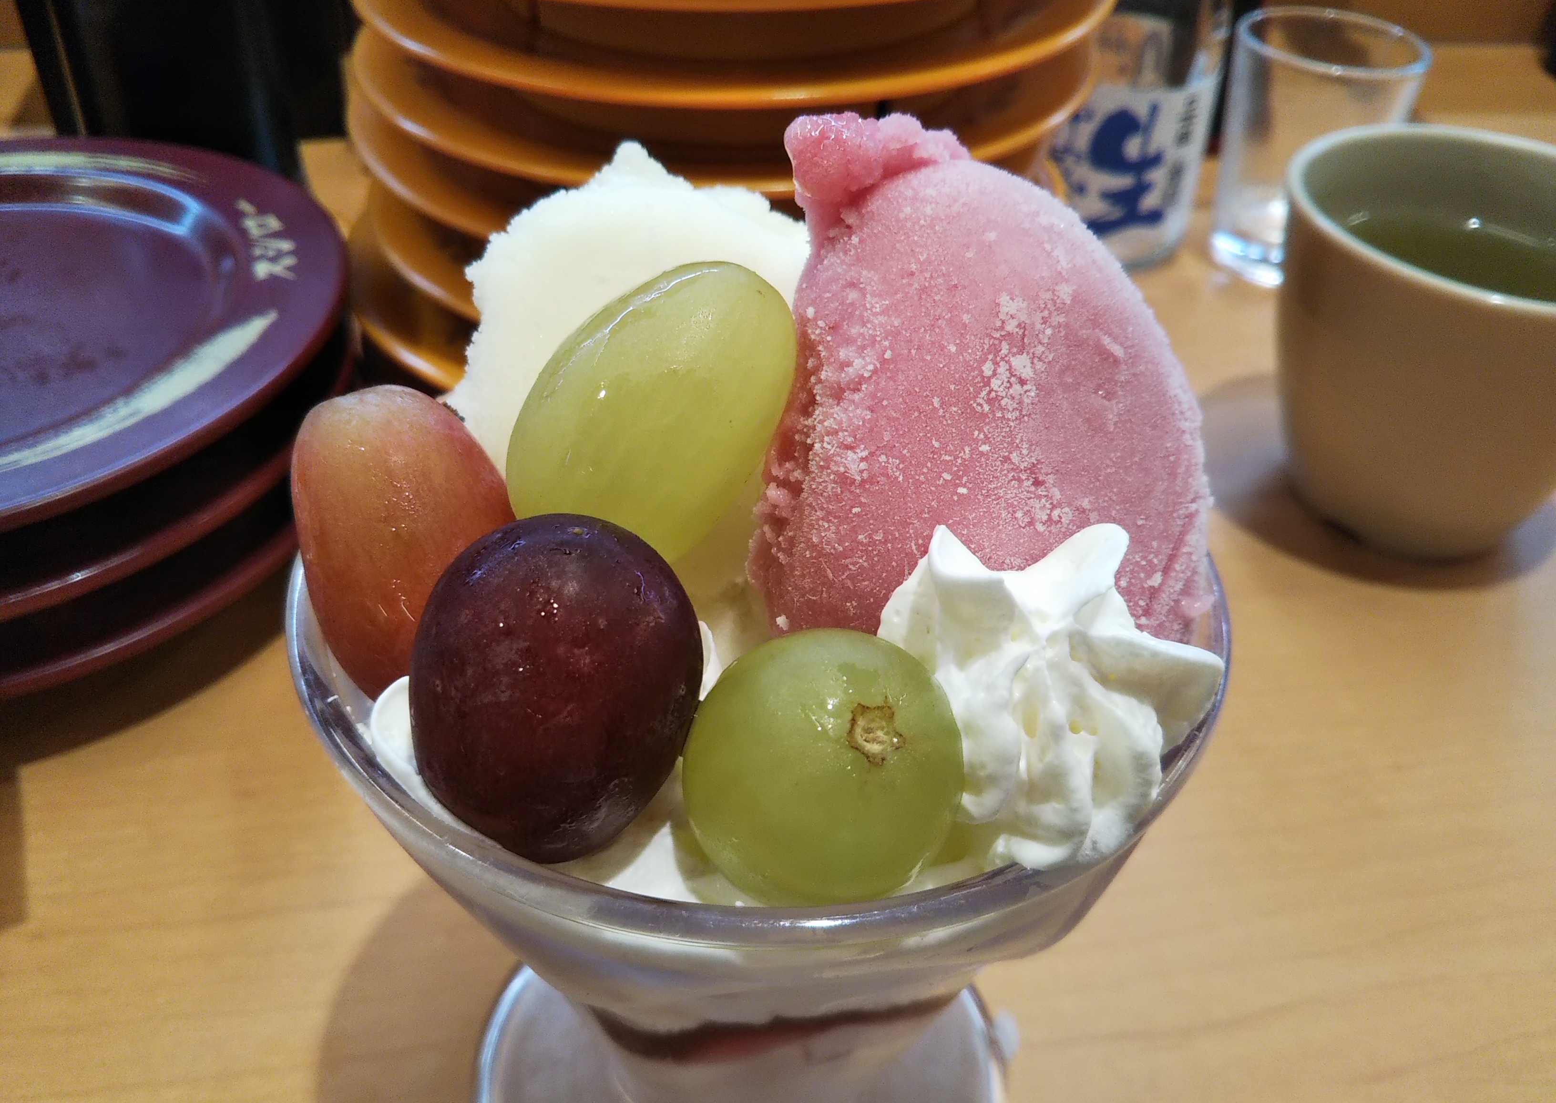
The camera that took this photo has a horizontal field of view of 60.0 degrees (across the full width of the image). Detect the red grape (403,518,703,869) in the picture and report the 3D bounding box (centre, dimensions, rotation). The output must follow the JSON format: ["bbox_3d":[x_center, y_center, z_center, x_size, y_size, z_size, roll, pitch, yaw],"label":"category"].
[{"bbox_3d":[-0.019,0.011,0.113,0.024,0.029,0.024,6,14,0],"label":"red grape"}]

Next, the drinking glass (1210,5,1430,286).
[{"bbox_3d":[0.144,-0.109,0.372,0.050,0.063,0.050,3,40,0],"label":"drinking glass"}]

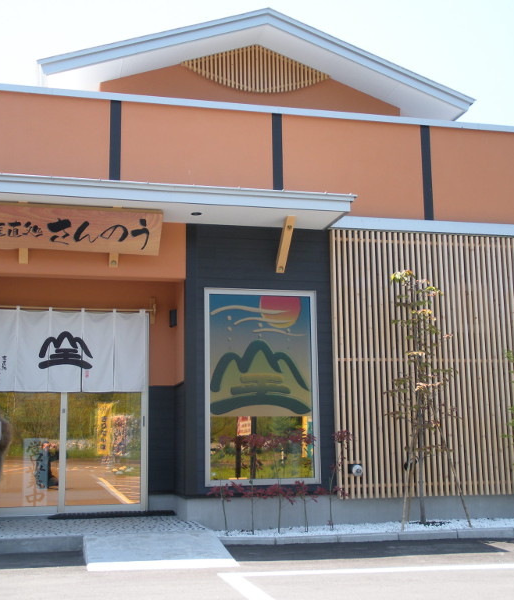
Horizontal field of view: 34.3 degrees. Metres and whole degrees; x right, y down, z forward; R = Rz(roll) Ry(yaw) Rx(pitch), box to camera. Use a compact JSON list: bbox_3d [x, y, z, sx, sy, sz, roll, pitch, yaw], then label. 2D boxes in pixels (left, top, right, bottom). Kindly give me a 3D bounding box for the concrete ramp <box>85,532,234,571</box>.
[{"bbox_3d":[-0.822,2.069,6.871,1.160,0.160,1.050,2,-10,-14],"label":"concrete ramp"}]

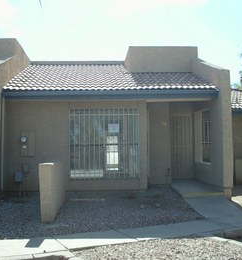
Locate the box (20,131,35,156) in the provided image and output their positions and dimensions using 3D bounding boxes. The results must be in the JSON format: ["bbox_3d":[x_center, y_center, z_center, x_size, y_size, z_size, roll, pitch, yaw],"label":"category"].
[{"bbox_3d":[-2.466,0.380,10.140,0.376,0.667,0.130,-1,-3,-5],"label":"box"}]

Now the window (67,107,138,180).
[{"bbox_3d":[-0.443,0.365,10.141,1.854,1.859,0.120,-1,-3,-5],"label":"window"}]

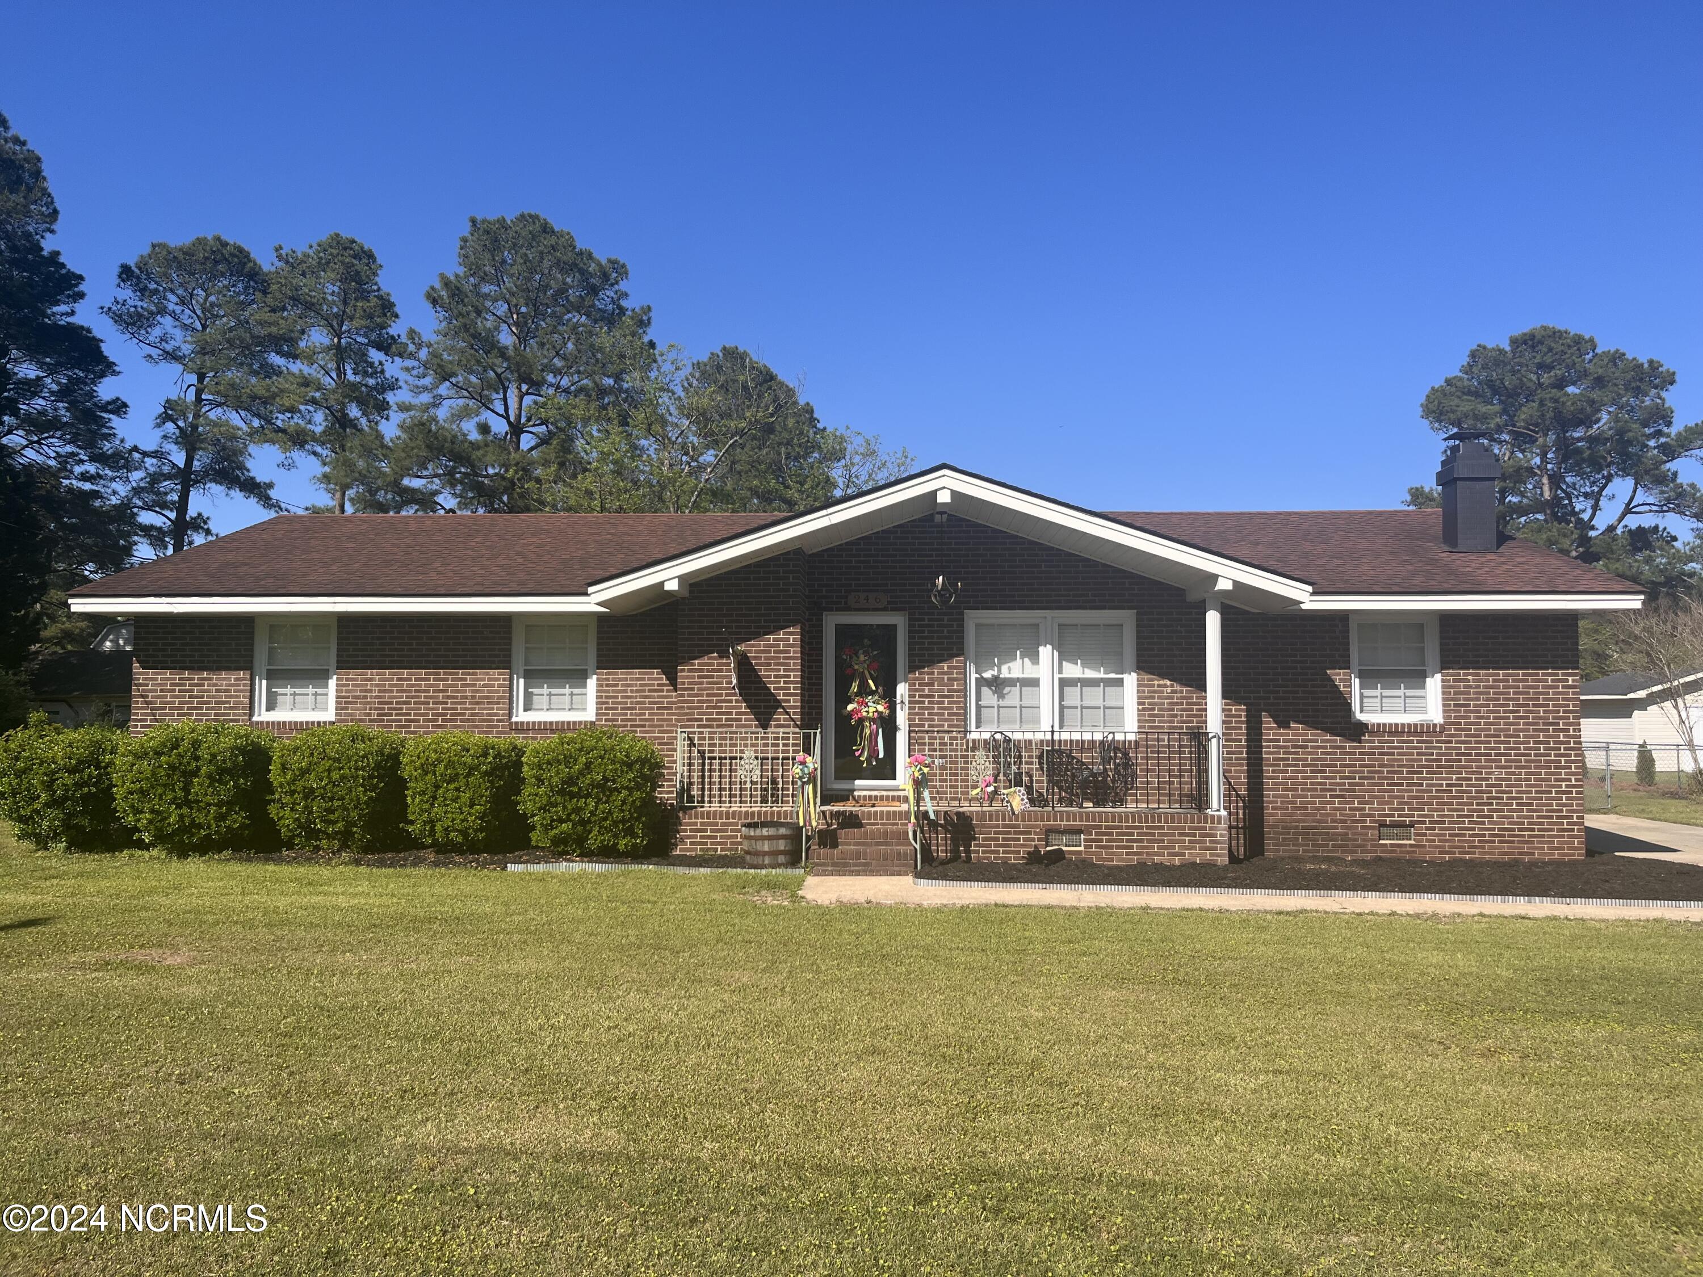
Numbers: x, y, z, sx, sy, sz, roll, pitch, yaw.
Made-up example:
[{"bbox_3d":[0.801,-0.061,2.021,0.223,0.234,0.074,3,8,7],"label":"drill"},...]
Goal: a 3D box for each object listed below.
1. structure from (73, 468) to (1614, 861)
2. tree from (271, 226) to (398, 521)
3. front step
[{"bbox_3d":[0.000,0.390,18.895,17.730,4.670,10.700,0,-3,4],"label":"structure"},{"bbox_3d":[-18.426,-5.141,45.102,4.900,18.600,4.900,0,-3,4],"label":"tree"},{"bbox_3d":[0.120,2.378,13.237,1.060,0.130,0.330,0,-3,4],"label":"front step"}]

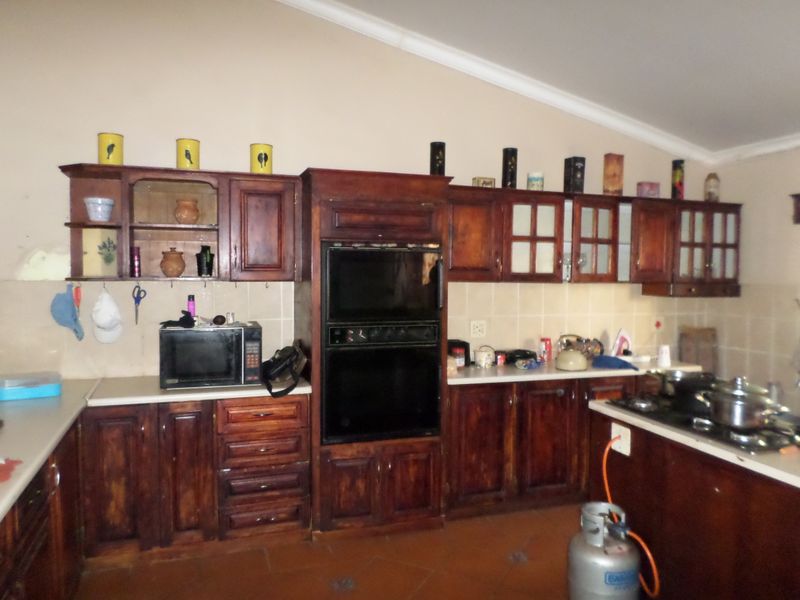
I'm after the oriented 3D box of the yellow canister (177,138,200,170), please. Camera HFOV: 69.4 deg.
[{"bbox_3d":[-1.182,-0.807,3.228,0.124,0.177,0.124,0,4,-19],"label":"yellow canister"}]

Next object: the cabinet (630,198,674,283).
[{"bbox_3d":[1.751,-0.417,4.268,0.384,0.588,0.329,0,1,-18],"label":"cabinet"}]

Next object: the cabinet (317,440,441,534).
[{"bbox_3d":[-0.183,1.042,3.593,0.743,0.487,0.540,0,4,-19],"label":"cabinet"}]

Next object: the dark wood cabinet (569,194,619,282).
[{"bbox_3d":[1.282,-0.415,4.114,0.393,0.588,0.329,0,1,-18],"label":"dark wood cabinet"}]

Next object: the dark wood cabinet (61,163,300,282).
[{"bbox_3d":[-1.218,-0.409,3.304,1.262,0.604,0.343,0,1,-18],"label":"dark wood cabinet"}]

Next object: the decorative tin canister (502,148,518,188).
[{"bbox_3d":[0.745,-0.876,3.914,0.093,0.279,0.093,1,4,0],"label":"decorative tin canister"}]

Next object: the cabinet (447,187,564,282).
[{"bbox_3d":[0.629,-0.424,3.907,0.925,0.600,0.290,0,4,-19],"label":"cabinet"}]

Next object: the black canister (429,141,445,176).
[{"bbox_3d":[0.246,-0.861,3.722,0.091,0.305,0.091,0,1,-18],"label":"black canister"}]

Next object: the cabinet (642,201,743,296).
[{"bbox_3d":[2.245,-0.378,4.452,0.665,0.696,0.304,0,4,-19],"label":"cabinet"}]

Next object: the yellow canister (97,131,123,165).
[{"bbox_3d":[-1.553,-0.803,3.103,0.124,0.175,0.124,0,4,-19],"label":"yellow canister"}]

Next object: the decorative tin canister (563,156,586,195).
[{"bbox_3d":[1.242,-0.871,4.087,0.098,0.262,0.098,0,4,-19],"label":"decorative tin canister"}]

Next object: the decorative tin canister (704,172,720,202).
[{"bbox_3d":[2.403,-0.855,4.441,0.119,0.249,0.119,0,1,-18],"label":"decorative tin canister"}]

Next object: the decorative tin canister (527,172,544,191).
[{"bbox_3d":[0.931,-0.798,3.962,0.114,0.151,0.114,0,1,-18],"label":"decorative tin canister"}]

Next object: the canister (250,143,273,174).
[{"bbox_3d":[-0.810,-0.812,3.379,0.125,0.178,0.125,0,4,-19],"label":"canister"}]

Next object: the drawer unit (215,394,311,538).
[{"bbox_3d":[-0.795,0.852,3.271,0.480,0.733,0.617,0,1,-18],"label":"drawer unit"}]

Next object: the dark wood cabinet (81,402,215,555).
[{"bbox_3d":[-1.314,0.855,3.101,0.602,0.733,0.617,0,1,-18],"label":"dark wood cabinet"}]

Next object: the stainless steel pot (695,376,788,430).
[{"bbox_3d":[1.387,0.415,2.365,0.320,0.197,0.205,4,5,43],"label":"stainless steel pot"}]

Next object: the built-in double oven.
[{"bbox_3d":[-0.179,0.233,3.525,0.713,1.129,0.550,0,4,-19],"label":"built-in double oven"}]

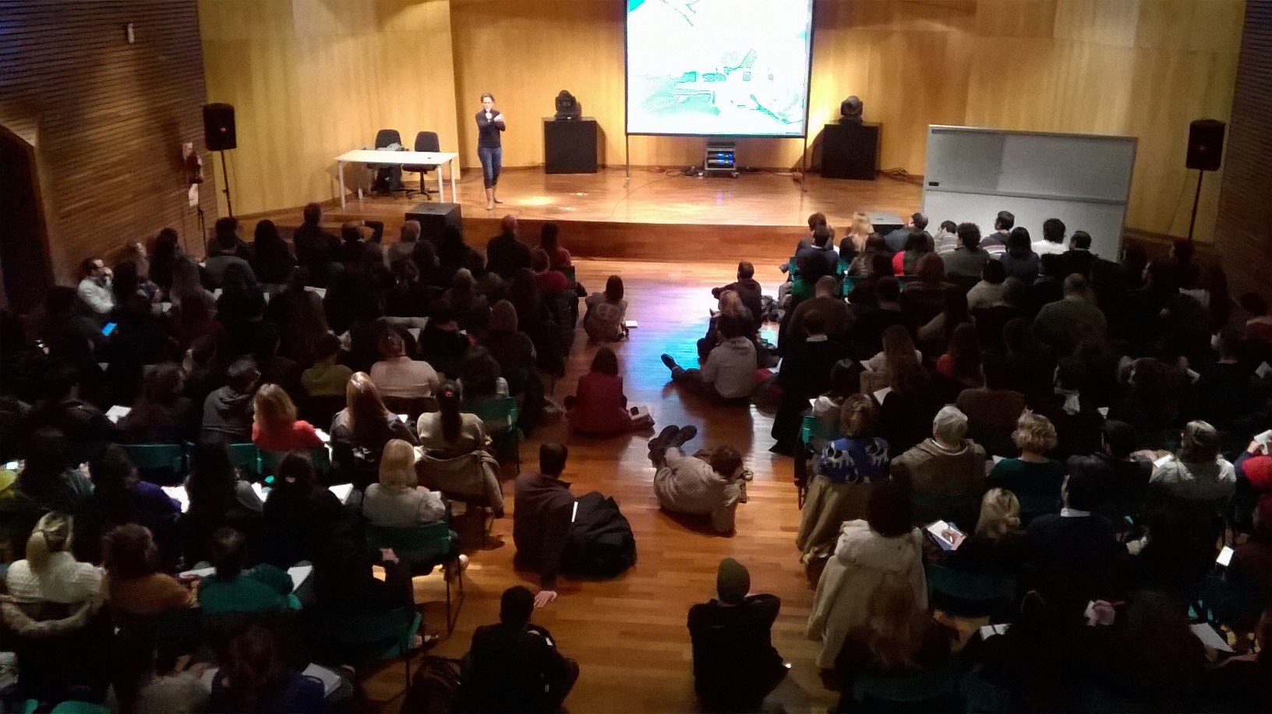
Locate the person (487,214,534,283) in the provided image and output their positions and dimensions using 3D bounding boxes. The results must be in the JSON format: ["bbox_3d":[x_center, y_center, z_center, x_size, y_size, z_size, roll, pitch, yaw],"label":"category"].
[{"bbox_3d":[-1.437,-1.082,12.314,0.540,1.310,0.750,2,20,5],"label":"person"}]

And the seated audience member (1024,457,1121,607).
[{"bbox_3d":[2.470,1.120,6.312,0.530,1.300,0.820,0,20,0],"label":"seated audience member"}]

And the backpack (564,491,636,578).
[{"bbox_3d":[-0.247,1.209,7.203,0.450,0.500,0.360,-5,21,-14],"label":"backpack"}]

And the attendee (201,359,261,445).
[{"bbox_3d":[-2.871,0.613,7.837,0.547,1.277,0.861,3,20,9],"label":"attendee"}]

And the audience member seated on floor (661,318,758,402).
[{"bbox_3d":[0.749,-0.088,10.420,0.811,0.801,0.861,-9,21,-23],"label":"audience member seated on floor"}]

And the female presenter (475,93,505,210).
[{"bbox_3d":[-2.201,-3.120,15.792,0.450,1.680,0.380,0,20,1],"label":"female presenter"}]

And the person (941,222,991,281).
[{"bbox_3d":[3.560,-0.871,11.821,0.560,1.300,0.780,-1,20,-1],"label":"person"}]

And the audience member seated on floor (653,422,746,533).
[{"bbox_3d":[0.465,0.776,8.306,0.669,0.588,1.520,0,20,3],"label":"audience member seated on floor"}]

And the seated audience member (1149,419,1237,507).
[{"bbox_3d":[3.478,0.917,6.881,0.560,1.270,0.760,2,20,5],"label":"seated audience member"}]

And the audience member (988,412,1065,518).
[{"bbox_3d":[2.474,0.908,7.064,0.520,1.270,0.780,1,20,2],"label":"audience member"}]

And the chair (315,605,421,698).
[{"bbox_3d":[-1.400,1.583,5.737,0.540,0.800,0.550,-1,20,-2],"label":"chair"}]

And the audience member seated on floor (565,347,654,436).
[{"bbox_3d":[-0.251,0.195,9.667,0.790,0.790,0.730,1,20,5],"label":"audience member seated on floor"}]

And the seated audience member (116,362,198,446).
[{"bbox_3d":[-3.361,0.590,7.764,0.550,1.280,0.750,1,20,3],"label":"seated audience member"}]

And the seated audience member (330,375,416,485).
[{"bbox_3d":[-1.835,0.649,7.807,0.520,1.260,0.780,3,21,8],"label":"seated audience member"}]

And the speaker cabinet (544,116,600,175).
[{"bbox_3d":[-1.151,-3.757,18.556,0.912,0.897,0.580,-1,20,-4],"label":"speaker cabinet"}]

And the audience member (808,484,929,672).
[{"bbox_3d":[1.400,1.149,6.276,0.560,1.270,0.820,1,20,3],"label":"audience member"}]

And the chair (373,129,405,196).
[{"bbox_3d":[-3.902,-3.050,16.493,0.580,0.980,0.600,2,20,6],"label":"chair"}]

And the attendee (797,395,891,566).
[{"bbox_3d":[1.384,0.852,7.208,0.540,1.280,0.800,0,20,2],"label":"attendee"}]

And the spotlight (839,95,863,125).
[{"bbox_3d":[3.691,-4.242,17.888,0.400,0.480,0.380,2,20,6],"label":"spotlight"}]

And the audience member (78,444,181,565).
[{"bbox_3d":[-2.978,1.025,6.660,0.608,1.287,0.861,3,20,9],"label":"audience member"}]

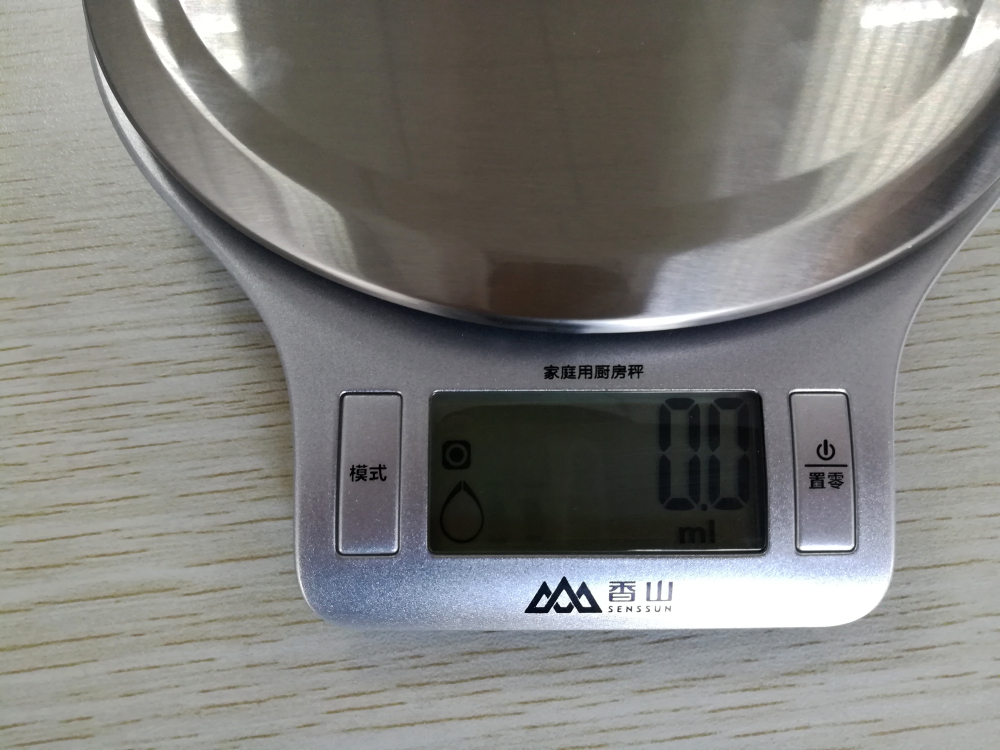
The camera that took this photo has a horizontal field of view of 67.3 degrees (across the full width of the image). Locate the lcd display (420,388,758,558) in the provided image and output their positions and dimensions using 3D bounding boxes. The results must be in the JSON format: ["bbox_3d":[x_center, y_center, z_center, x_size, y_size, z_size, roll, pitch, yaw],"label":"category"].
[{"bbox_3d":[0.015,0.015,0.118,0.052,0.003,0.025,0,83,0],"label":"lcd display"}]

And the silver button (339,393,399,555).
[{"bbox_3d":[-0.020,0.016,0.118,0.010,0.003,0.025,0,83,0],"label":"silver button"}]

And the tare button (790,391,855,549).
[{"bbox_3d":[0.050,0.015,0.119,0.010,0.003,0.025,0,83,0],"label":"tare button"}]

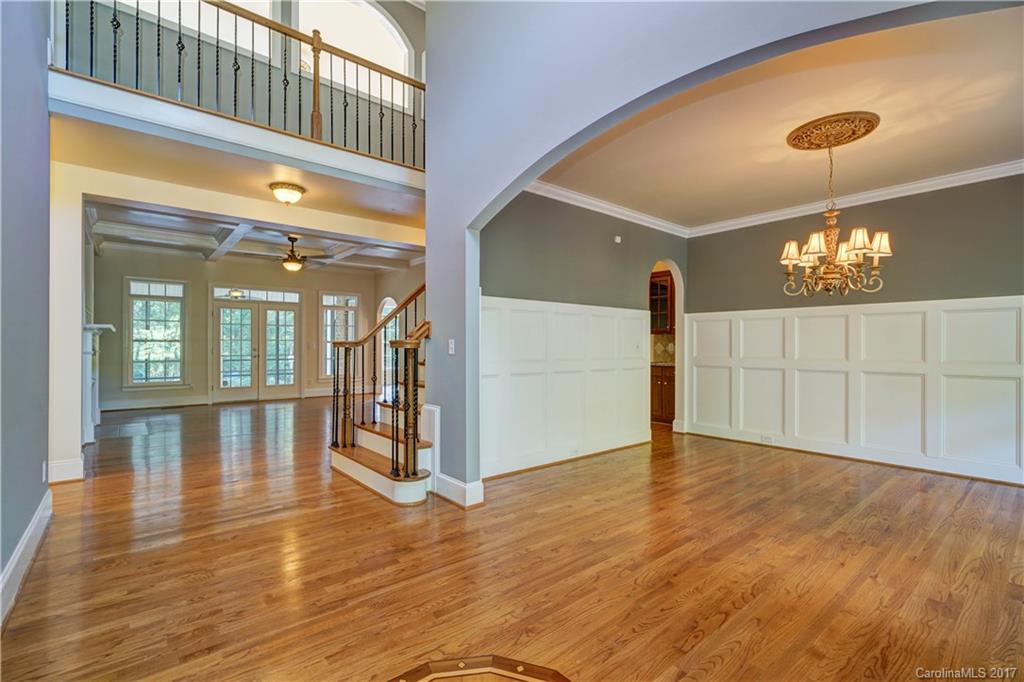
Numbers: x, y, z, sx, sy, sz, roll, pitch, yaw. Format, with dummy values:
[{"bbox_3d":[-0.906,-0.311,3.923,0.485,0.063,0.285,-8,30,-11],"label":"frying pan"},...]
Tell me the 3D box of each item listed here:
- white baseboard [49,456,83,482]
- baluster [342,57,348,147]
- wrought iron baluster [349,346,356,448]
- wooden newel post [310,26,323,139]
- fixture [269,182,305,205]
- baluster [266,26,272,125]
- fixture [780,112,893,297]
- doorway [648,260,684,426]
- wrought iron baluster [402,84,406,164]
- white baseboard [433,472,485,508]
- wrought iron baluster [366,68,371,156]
[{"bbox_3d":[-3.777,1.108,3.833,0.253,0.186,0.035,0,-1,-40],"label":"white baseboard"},{"bbox_3d":[-1.585,-2.250,4.330,0.040,0.867,0.040,0,-1,-40],"label":"baluster"},{"bbox_3d":[-1.509,0.534,4.343,0.030,0.943,0.030,0,-1,-40],"label":"wrought iron baluster"},{"bbox_3d":[-1.788,-2.334,4.160,0.082,1.034,0.082,0,-1,-40],"label":"wooden newel post"},{"bbox_3d":[-2.212,-1.423,4.474,0.330,0.178,0.330,0,-1,-40],"label":"fixture"},{"bbox_3d":[-2.080,-2.253,3.911,0.020,0.867,0.020,0,-1,-40],"label":"baluster"},{"bbox_3d":[2.246,-0.890,3.172,0.660,1.150,0.660,0,-1,-40],"label":"fixture"},{"bbox_3d":[1.890,0.091,5.680,0.793,2.220,0.136,0,-1,-40],"label":"doorway"},{"bbox_3d":[-1.118,-2.248,4.725,0.020,0.867,0.020,0,-1,-40],"label":"wrought iron baluster"},{"bbox_3d":[-0.397,1.097,3.409,0.159,0.178,0.425,0,-1,-40],"label":"white baseboard"},{"bbox_3d":[-1.402,-2.249,4.485,0.020,0.867,0.020,0,-1,-40],"label":"wrought iron baluster"}]

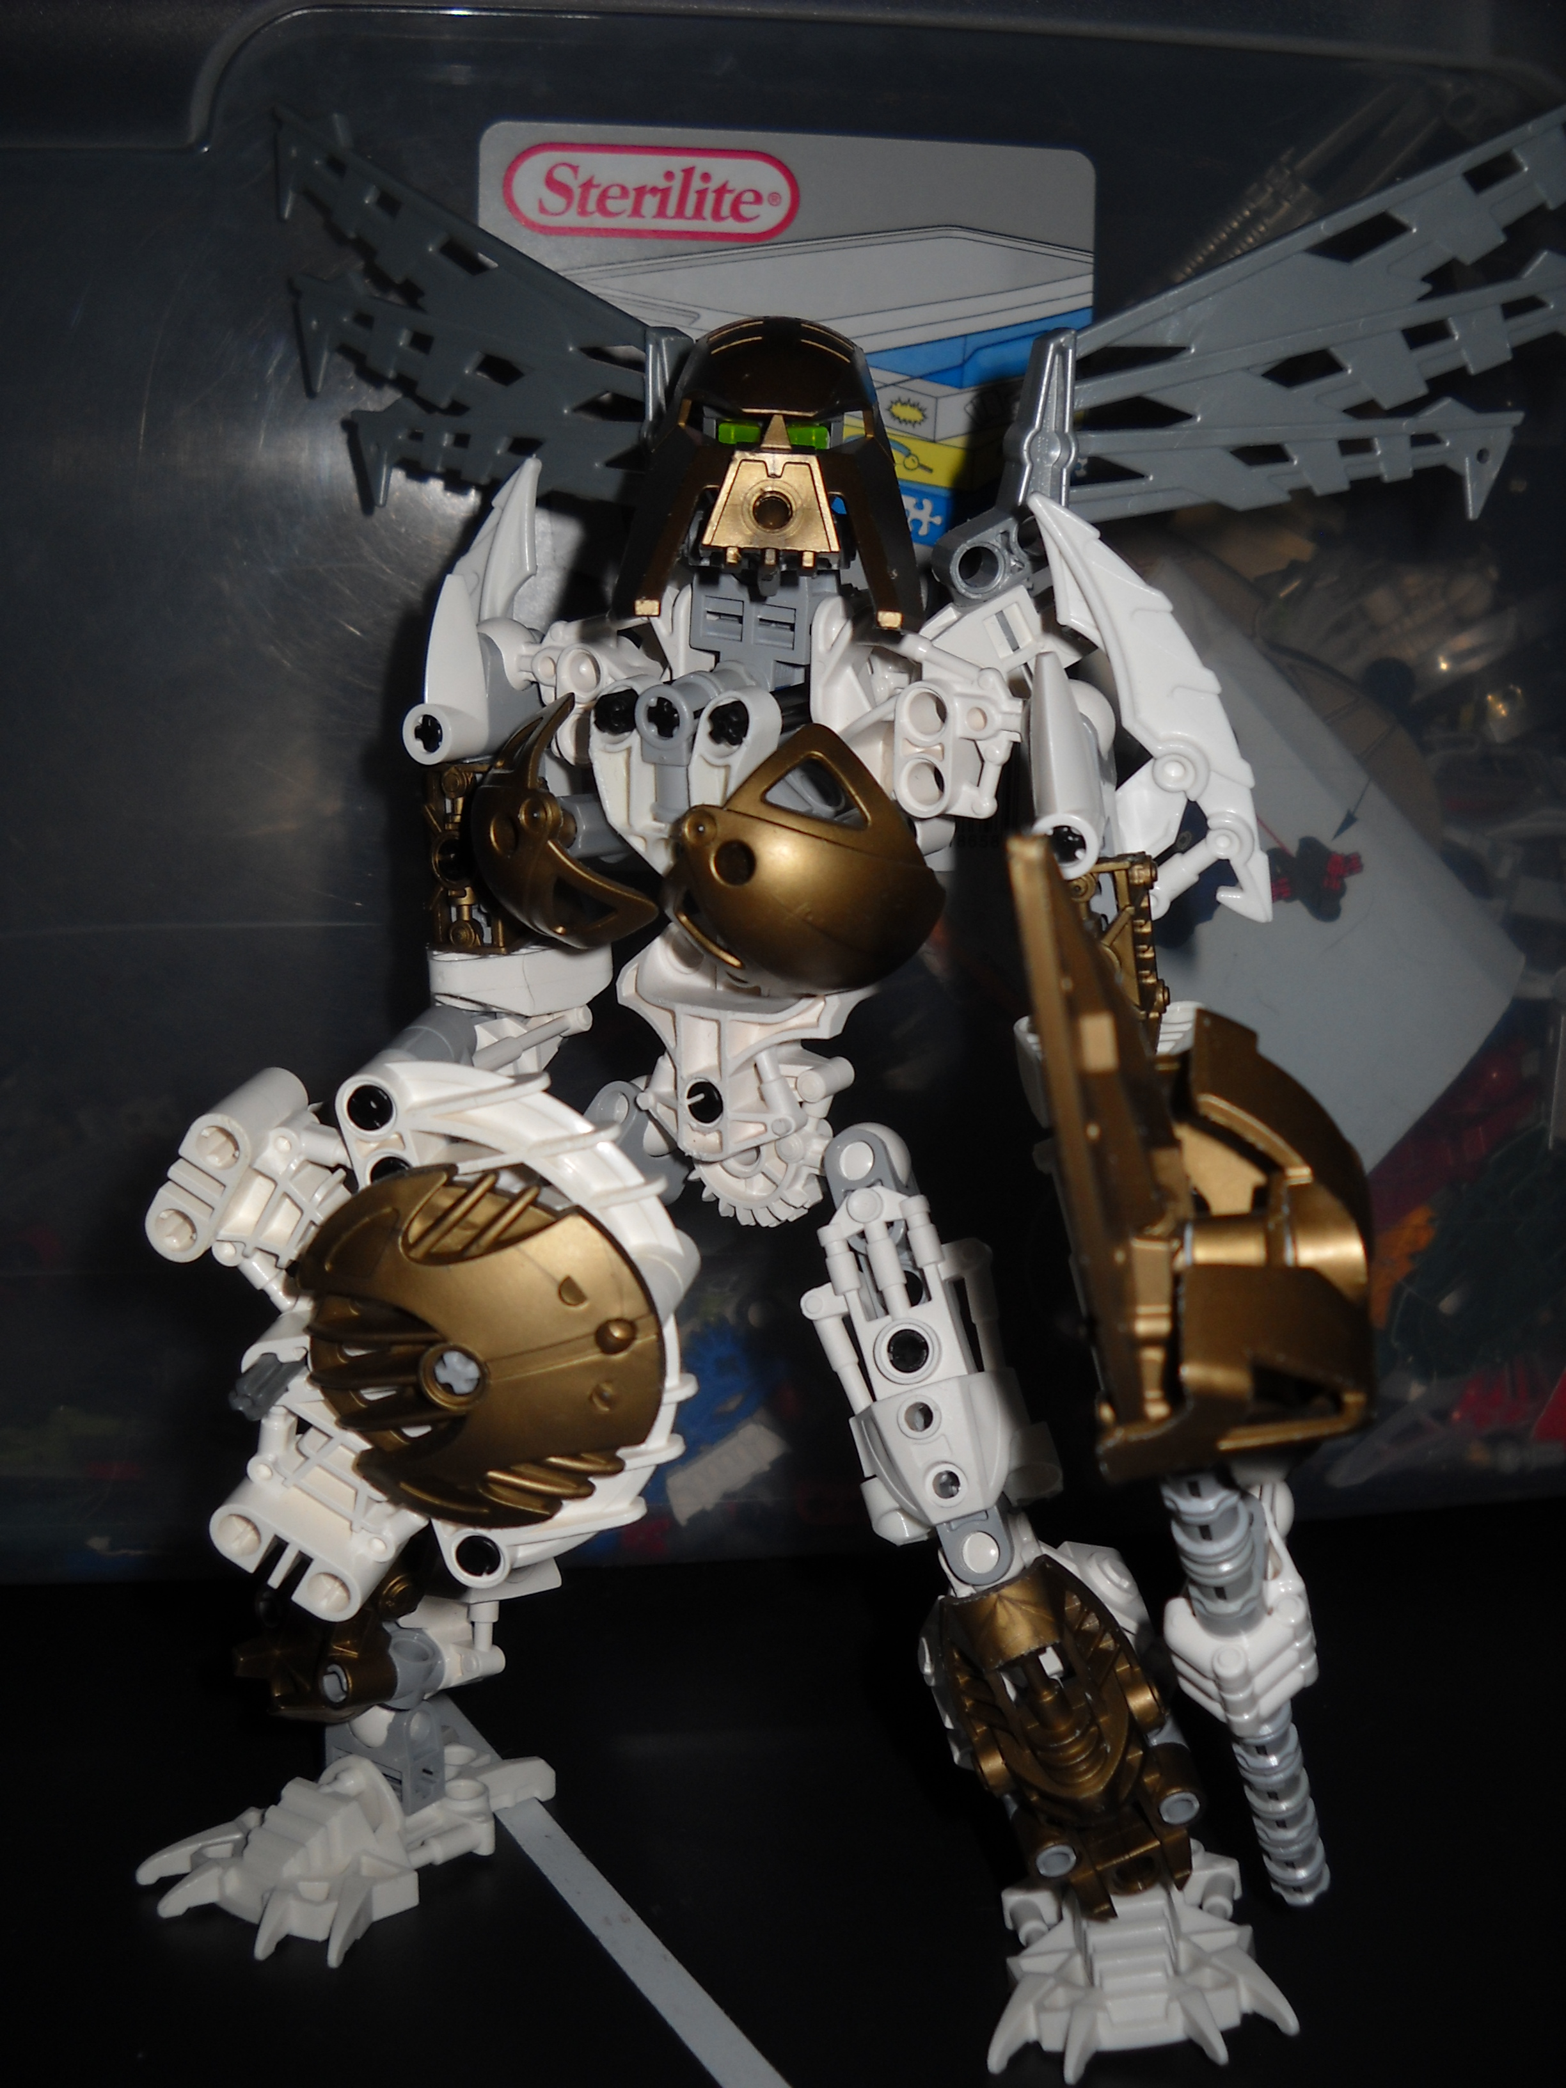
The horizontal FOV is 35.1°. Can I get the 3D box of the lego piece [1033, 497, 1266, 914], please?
[{"bbox_3d":[0.046,-0.041,0.308,0.019,0.059,0.009,-26,0,8],"label":"lego piece"}]

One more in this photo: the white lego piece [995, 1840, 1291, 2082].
[{"bbox_3d":[0.042,0.107,0.310,0.036,0.017,0.061,-10,3,6],"label":"white lego piece"}]

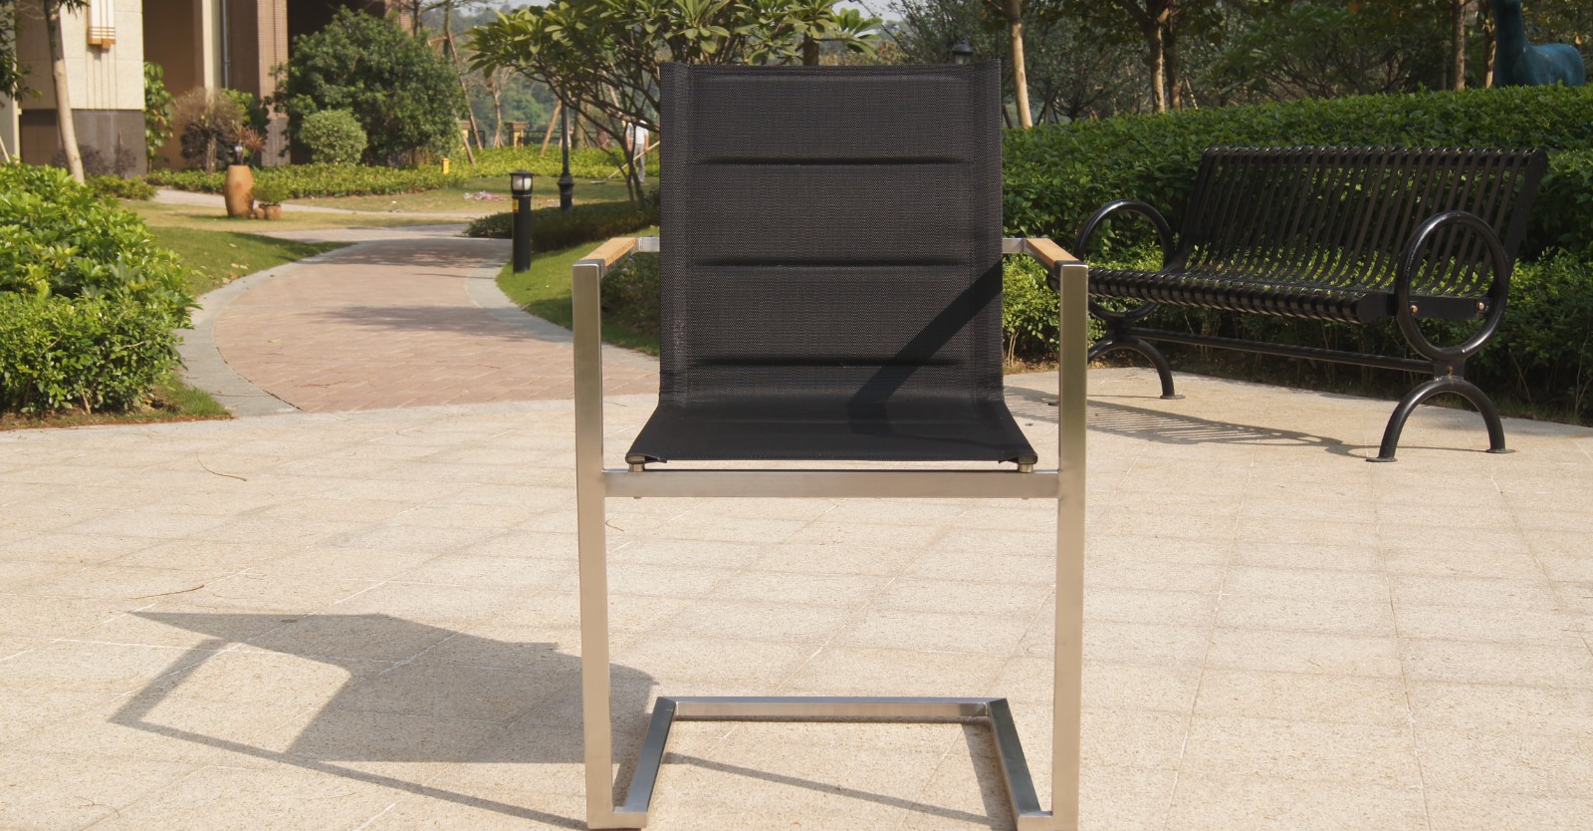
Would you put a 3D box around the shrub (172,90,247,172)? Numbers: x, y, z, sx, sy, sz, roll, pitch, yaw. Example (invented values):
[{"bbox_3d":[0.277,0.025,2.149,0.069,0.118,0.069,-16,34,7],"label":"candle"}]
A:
[{"bbox_3d":[-9.892,-4.778,33.500,1.320,1.467,1.320,0,7,0],"label":"shrub"}]

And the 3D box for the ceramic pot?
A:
[{"bbox_3d":[-8.137,-3.265,29.000,0.472,0.798,0.472,0,7,0],"label":"ceramic pot"}]

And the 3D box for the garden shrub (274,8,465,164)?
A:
[{"bbox_3d":[-7.511,-5.725,35.000,3.350,2.868,3.183,0,7,0],"label":"garden shrub"}]

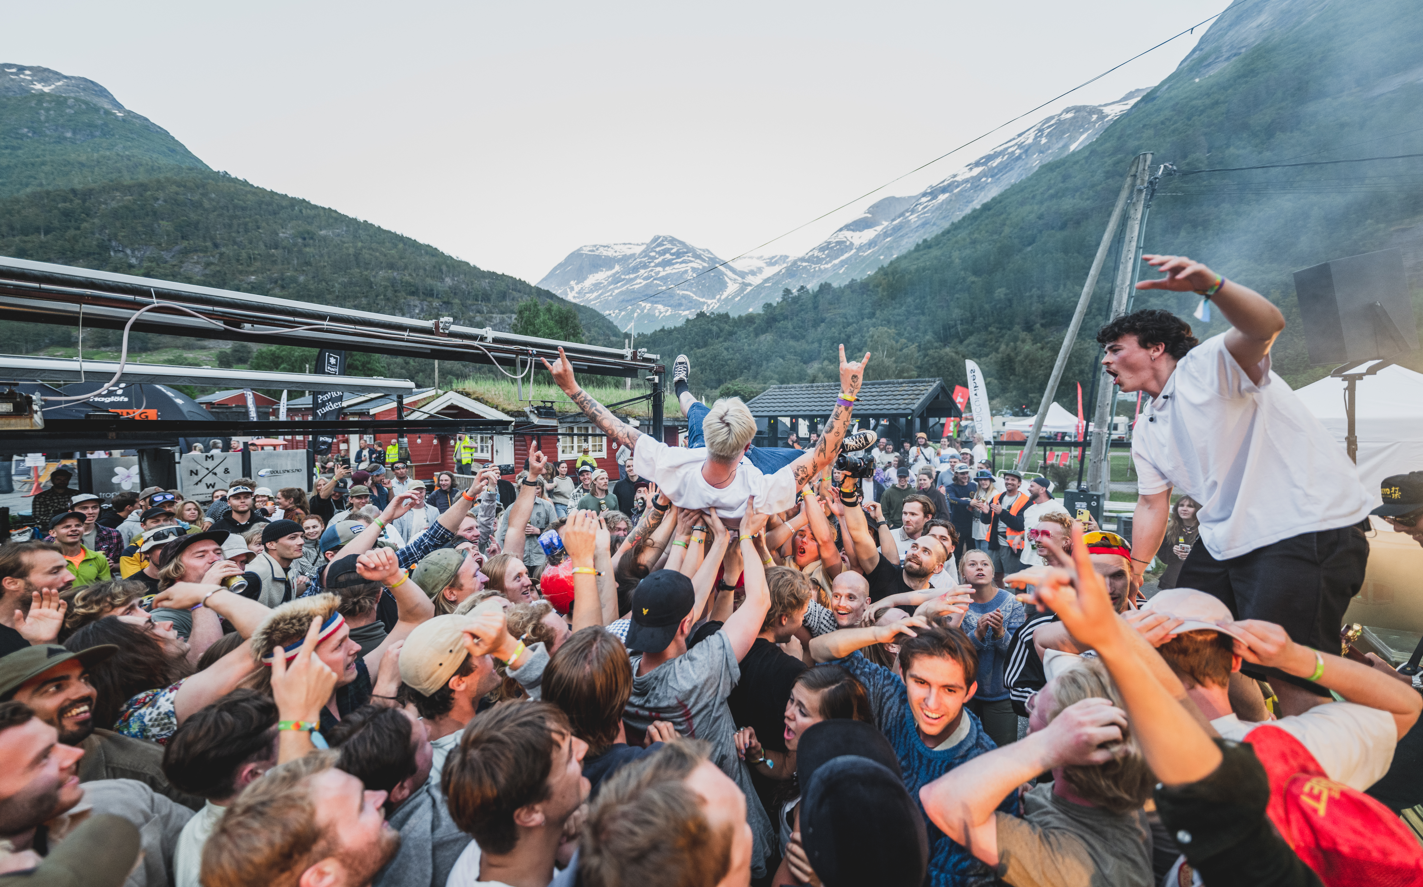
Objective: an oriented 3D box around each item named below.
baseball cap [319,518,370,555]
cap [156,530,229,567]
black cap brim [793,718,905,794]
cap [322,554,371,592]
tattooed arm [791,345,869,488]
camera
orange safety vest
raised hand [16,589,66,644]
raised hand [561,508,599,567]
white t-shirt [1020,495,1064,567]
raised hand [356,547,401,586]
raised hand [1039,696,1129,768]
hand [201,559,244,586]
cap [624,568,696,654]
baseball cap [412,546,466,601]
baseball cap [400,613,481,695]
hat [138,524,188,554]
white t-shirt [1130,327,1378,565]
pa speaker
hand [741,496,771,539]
[{"bbox_3d":[-1.577,0.406,2.420,0.260,0.140,0.180,-12,0,6],"label":"baseball cap"},{"bbox_3d":[-2.361,0.478,2.520,0.265,0.130,0.180,-25,0,-5],"label":"cap"},{"bbox_3d":[0.237,0.535,0.940,0.185,0.120,0.190,0,25,0],"label":"black cap brim"},{"bbox_3d":[-1.259,0.449,1.950,0.180,0.130,0.260,-2,6,-14],"label":"cap"},{"bbox_3d":[0.424,-0.099,2.020,0.160,0.550,0.160,21,-6,-7],"label":"tattooed arm"},{"bbox_3d":[0.608,0.098,2.330,0.180,0.115,0.140,-1,3,-22],"label":"camera"},{"bbox_3d":[3.227,0.825,5.950,0.460,0.660,0.300,0,0,38],"label":"orange safety vest"},{"bbox_3d":[-2.131,0.550,1.760,0.070,0.160,0.110,11,8,39],"label":"raised hand"},{"bbox_3d":[-0.349,0.251,1.480,0.090,0.155,0.080,-1,-9,6],"label":"raised hand"},{"bbox_3d":[3.417,0.910,5.700,0.310,0.700,0.460,0,0,-23],"label":"white t-shirt"},{"bbox_3d":[-0.902,0.333,1.500,0.100,0.100,0.085,-4,-6,-21],"label":"raised hand"},{"bbox_3d":[0.676,0.523,1.000,0.150,0.085,0.105,-16,51,-24],"label":"raised hand"},{"bbox_3d":[-1.854,0.489,2.100,0.130,0.080,0.090,-31,-23,-27],"label":"hand"},{"bbox_3d":[-0.151,0.493,1.620,0.180,0.150,0.250,13,31,9],"label":"cap"},{"bbox_3d":[-0.938,0.447,1.880,0.145,0.220,0.180,39,-3,-9],"label":"baseball cap"},{"bbox_3d":[-0.672,0.526,1.420,0.250,0.140,0.180,-35,10,-24],"label":"baseball cap"},{"bbox_3d":[-3.376,0.591,3.420,0.275,0.130,0.250,-8,6,16],"label":"hat"},{"bbox_3d":[1.667,0.005,1.720,0.360,0.670,0.520,-29,-7,-12],"label":"white t-shirt"},{"bbox_3d":[4.526,-0.936,3.900,0.377,0.680,0.339,-9,-3,17],"label":"pa speaker"},{"bbox_3d":[0.150,0.250,1.870,0.100,0.150,0.090,2,-7,32],"label":"hand"}]

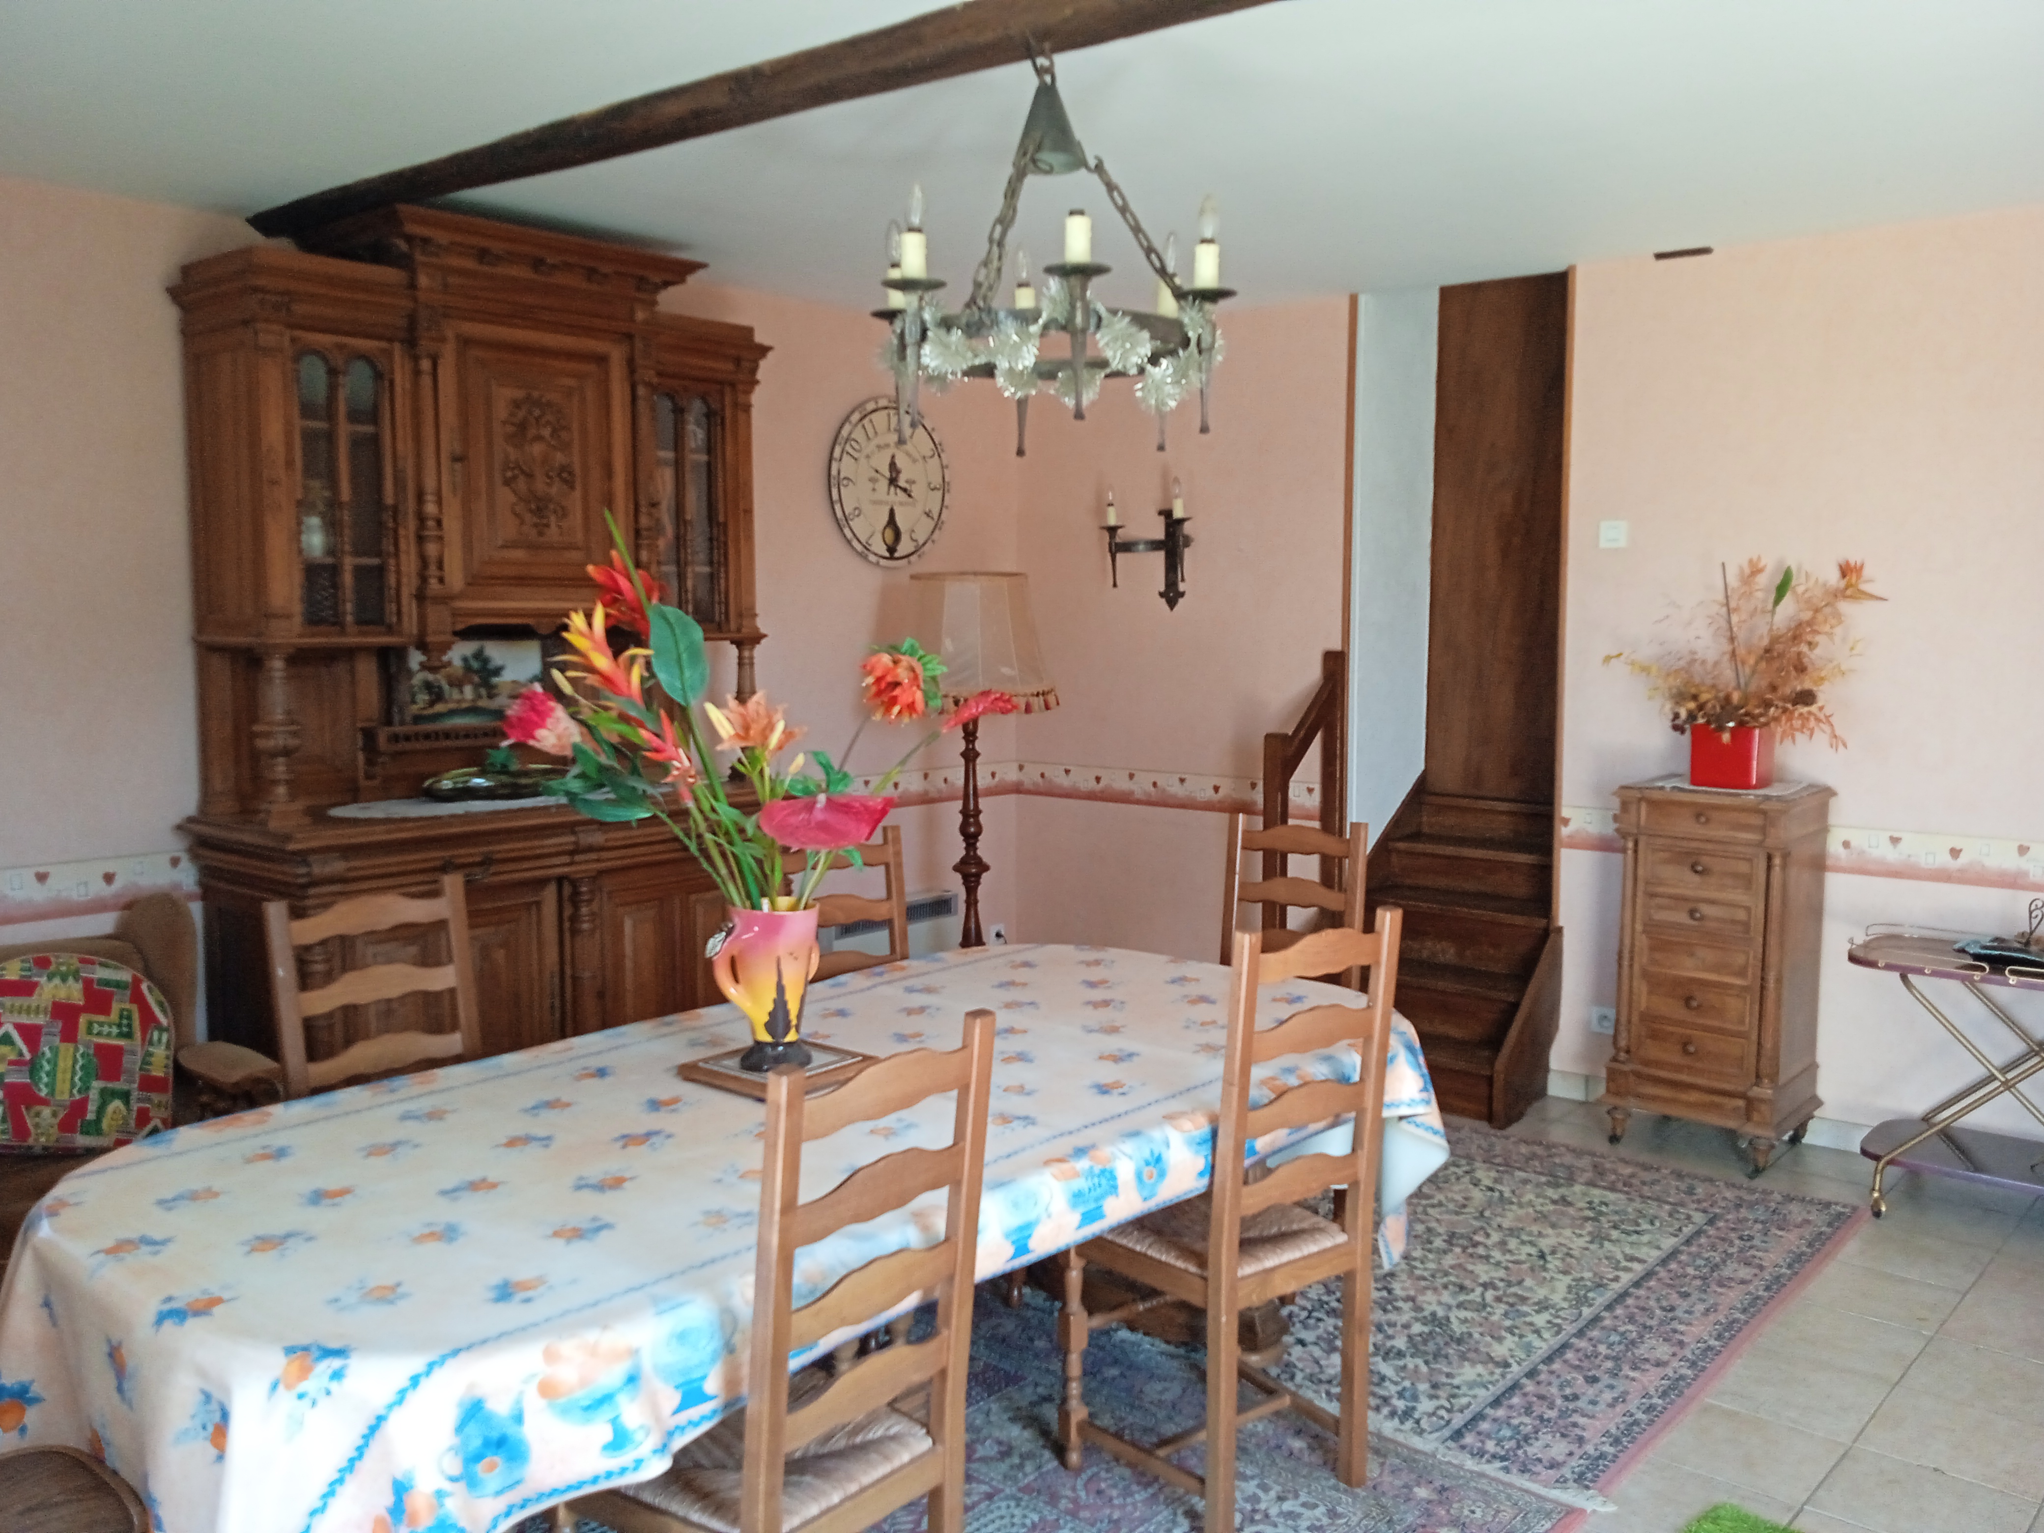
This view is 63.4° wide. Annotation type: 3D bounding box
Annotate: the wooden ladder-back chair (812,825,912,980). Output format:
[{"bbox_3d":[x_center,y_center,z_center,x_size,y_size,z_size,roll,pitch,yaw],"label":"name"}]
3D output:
[{"bbox_3d":[-0.288,0.660,3.642,0.440,1.000,0.460,-5,7,-43],"label":"wooden ladder-back chair"}]

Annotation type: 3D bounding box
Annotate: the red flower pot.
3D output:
[{"bbox_3d":[1.984,-0.033,4.635,0.172,0.168,0.172,5,7,41],"label":"red flower pot"}]

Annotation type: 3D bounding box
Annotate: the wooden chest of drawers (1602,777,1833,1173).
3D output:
[{"bbox_3d":[1.975,0.573,4.698,0.477,1.035,0.416,5,7,42],"label":"wooden chest of drawers"}]

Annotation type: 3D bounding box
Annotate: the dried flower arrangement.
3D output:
[{"bbox_3d":[1.980,-0.324,4.573,0.640,0.500,0.390,5,7,41],"label":"dried flower arrangement"}]

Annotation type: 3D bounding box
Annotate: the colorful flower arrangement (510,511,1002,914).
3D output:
[{"bbox_3d":[-0.442,-0.086,2.782,0.817,0.632,0.520,-1,6,-9],"label":"colorful flower arrangement"}]

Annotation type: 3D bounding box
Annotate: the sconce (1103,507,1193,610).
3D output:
[{"bbox_3d":[0.490,-0.774,5.974,0.390,0.420,0.200,5,7,41],"label":"sconce"}]

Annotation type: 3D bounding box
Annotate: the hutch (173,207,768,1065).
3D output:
[{"bbox_3d":[-1.349,-0.145,4.552,0.602,2.493,1.669,5,7,40],"label":"hutch"}]

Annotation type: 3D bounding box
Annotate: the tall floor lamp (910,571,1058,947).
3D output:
[{"bbox_3d":[-0.164,0.201,5.293,0.530,1.634,0.530,0,5,0],"label":"tall floor lamp"}]

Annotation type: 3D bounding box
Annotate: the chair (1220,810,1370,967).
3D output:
[{"bbox_3d":[0.554,0.634,3.961,0.440,1.000,0.460,4,6,36],"label":"chair"}]

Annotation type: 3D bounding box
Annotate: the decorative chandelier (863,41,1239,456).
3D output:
[{"bbox_3d":[0.042,-0.861,2.736,0.651,0.636,0.586,2,6,21],"label":"decorative chandelier"}]

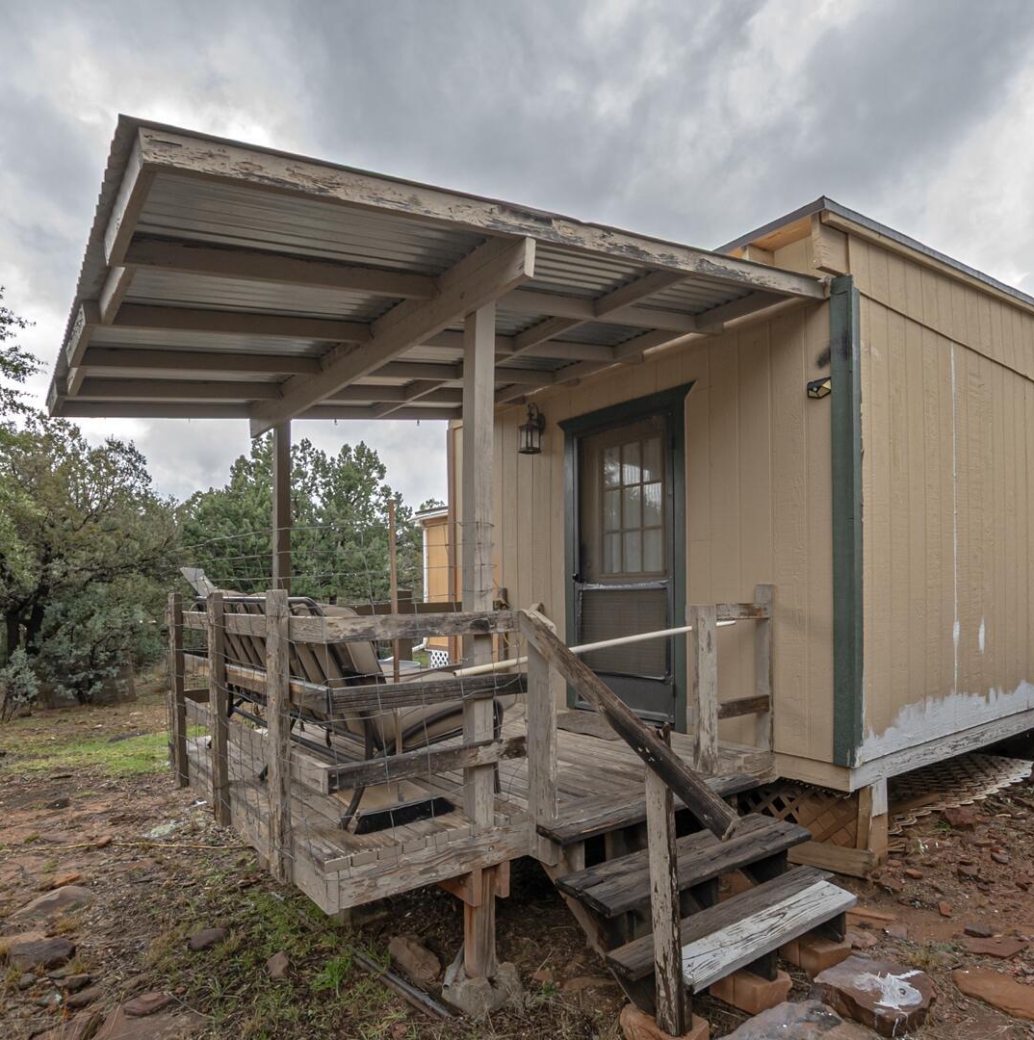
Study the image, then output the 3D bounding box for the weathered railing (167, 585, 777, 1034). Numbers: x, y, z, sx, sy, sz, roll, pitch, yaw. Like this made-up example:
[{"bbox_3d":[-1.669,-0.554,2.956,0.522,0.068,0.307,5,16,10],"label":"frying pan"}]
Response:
[{"bbox_3d":[-0.354,1.129,3.786,2.580,1.570,3.500,4,-5,-36],"label":"weathered railing"}]

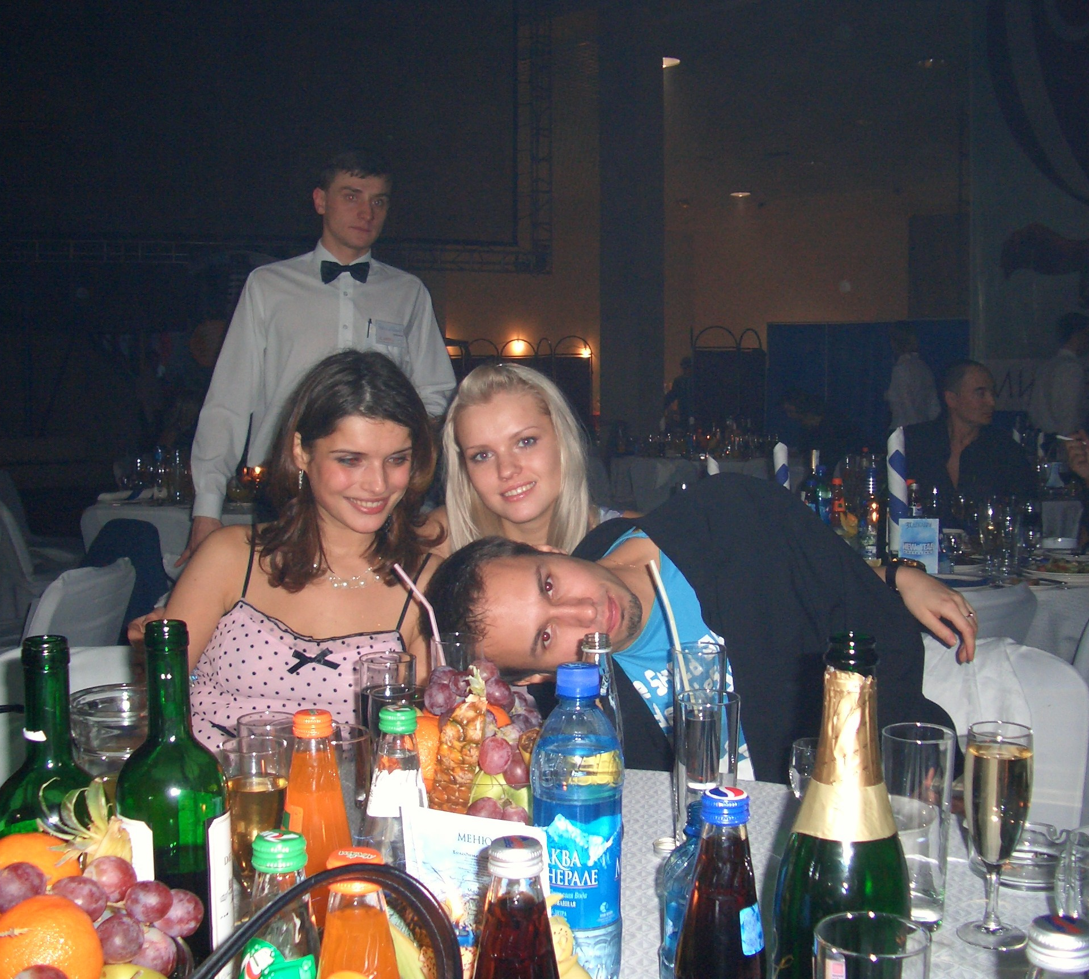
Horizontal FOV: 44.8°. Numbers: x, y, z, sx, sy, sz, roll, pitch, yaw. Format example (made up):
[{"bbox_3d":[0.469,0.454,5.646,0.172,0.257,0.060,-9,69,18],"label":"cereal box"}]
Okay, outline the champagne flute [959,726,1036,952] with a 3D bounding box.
[{"bbox_3d":[0.369,0.280,1.073,0.056,0.172,0.056,0,5,0],"label":"champagne flute"}]

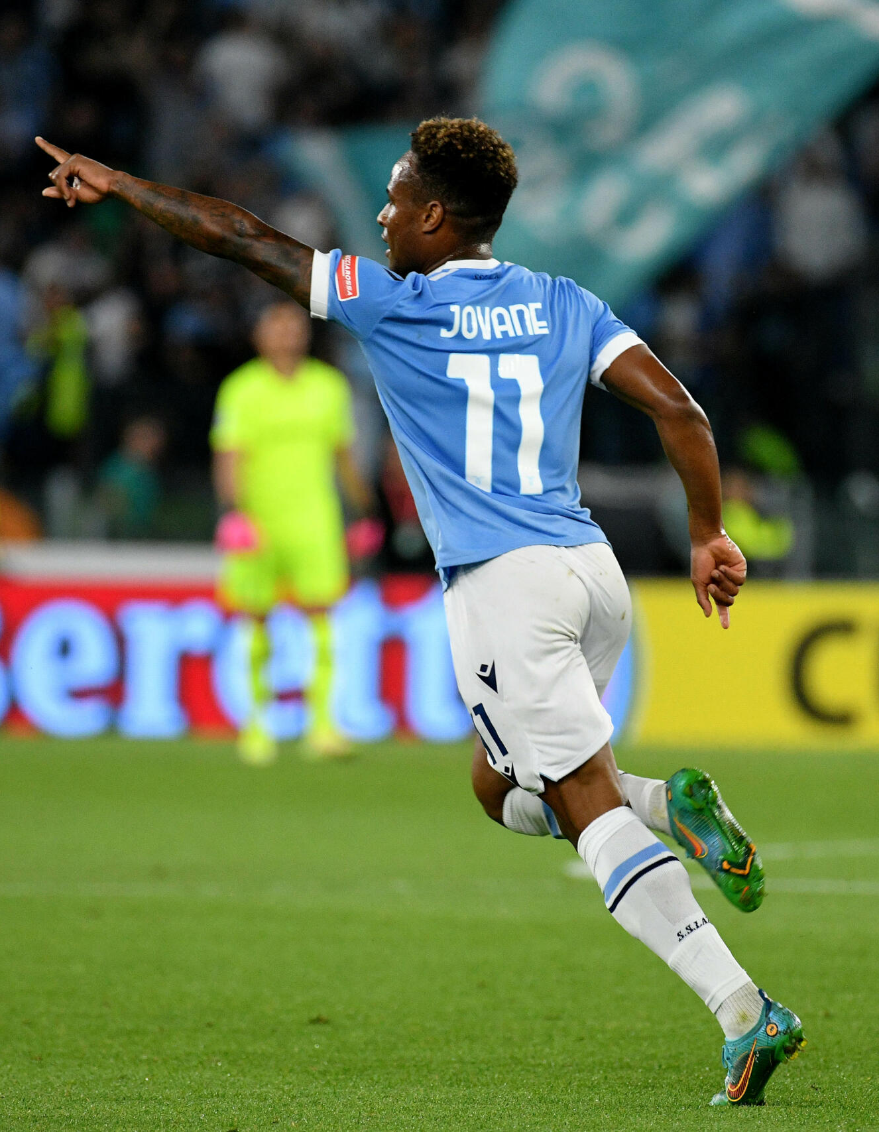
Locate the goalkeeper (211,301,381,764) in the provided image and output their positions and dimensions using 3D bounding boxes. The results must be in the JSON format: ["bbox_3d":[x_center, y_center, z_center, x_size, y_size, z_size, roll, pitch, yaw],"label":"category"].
[{"bbox_3d":[-0.600,-0.139,65.200,0.700,1.910,0.420,0,0,-8],"label":"goalkeeper"}]

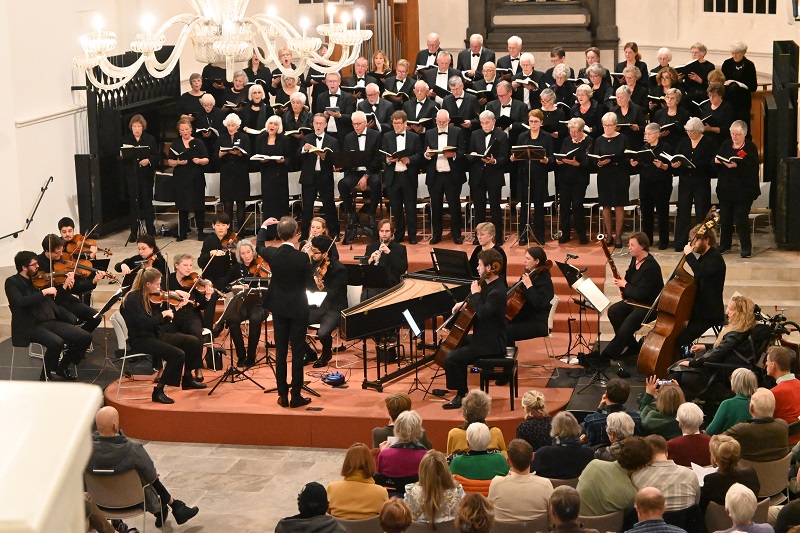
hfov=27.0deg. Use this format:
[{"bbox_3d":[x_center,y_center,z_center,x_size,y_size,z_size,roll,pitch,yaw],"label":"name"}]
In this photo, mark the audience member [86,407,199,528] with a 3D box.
[{"bbox_3d":[-1.937,1.569,12.450,0.620,1.240,0.970,2,10,19],"label":"audience member"}]

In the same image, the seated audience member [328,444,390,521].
[{"bbox_3d":[-0.253,1.773,11.379,0.470,1.270,0.760,-1,9,5],"label":"seated audience member"}]

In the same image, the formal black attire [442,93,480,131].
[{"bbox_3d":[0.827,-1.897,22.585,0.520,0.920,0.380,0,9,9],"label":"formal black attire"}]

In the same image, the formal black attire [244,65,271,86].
[{"bbox_3d":[-2.182,-2.449,25.804,0.460,1.380,0.320,-1,9,0],"label":"formal black attire"}]

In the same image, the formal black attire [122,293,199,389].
[{"bbox_3d":[-2.325,0.700,16.043,0.740,0.940,0.500,-2,10,-6],"label":"formal black attire"}]

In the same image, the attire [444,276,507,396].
[{"bbox_3d":[0.736,0.697,15.778,0.640,1.160,0.500,-1,9,2],"label":"attire"}]

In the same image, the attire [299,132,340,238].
[{"bbox_3d":[-1.129,-1.080,22.638,0.550,1.483,0.400,-2,10,-3],"label":"attire"}]

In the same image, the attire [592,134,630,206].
[{"bbox_3d":[2.698,-1.255,21.258,0.490,0.920,0.380,1,10,16],"label":"attire"}]

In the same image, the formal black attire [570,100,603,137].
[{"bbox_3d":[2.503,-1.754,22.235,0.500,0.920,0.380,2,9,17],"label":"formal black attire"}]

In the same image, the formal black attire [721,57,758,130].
[{"bbox_3d":[4.664,-2.255,22.940,0.480,1.350,0.400,3,10,23],"label":"formal black attire"}]

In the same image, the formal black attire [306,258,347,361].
[{"bbox_3d":[-0.796,0.446,17.800,0.500,1.050,0.700,3,10,27],"label":"formal black attire"}]

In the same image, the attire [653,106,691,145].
[{"bbox_3d":[3.505,-1.376,21.591,0.480,1.350,0.400,3,10,25],"label":"attire"}]

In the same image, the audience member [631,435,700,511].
[{"bbox_3d":[1.740,1.693,11.187,0.500,1.260,0.780,-2,10,-6],"label":"audience member"}]

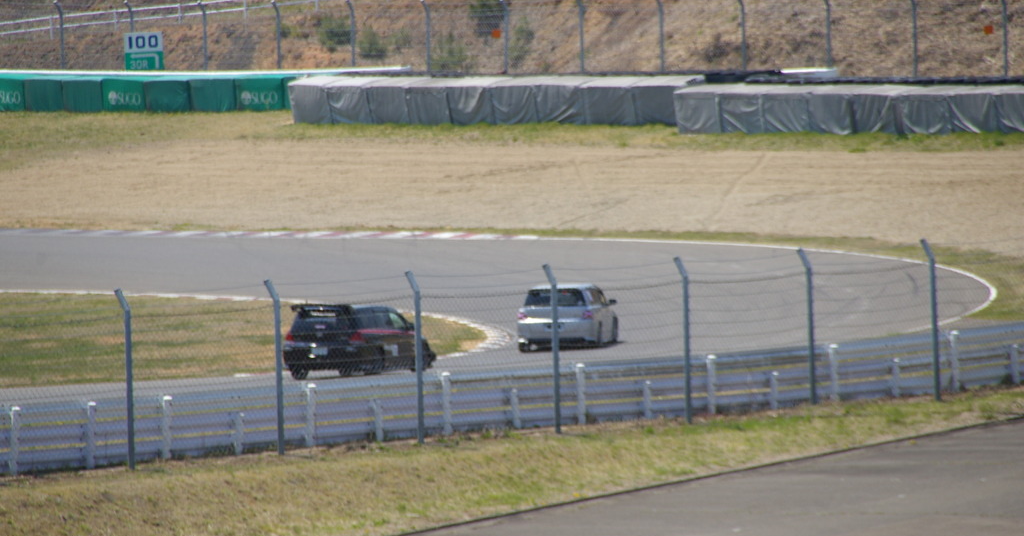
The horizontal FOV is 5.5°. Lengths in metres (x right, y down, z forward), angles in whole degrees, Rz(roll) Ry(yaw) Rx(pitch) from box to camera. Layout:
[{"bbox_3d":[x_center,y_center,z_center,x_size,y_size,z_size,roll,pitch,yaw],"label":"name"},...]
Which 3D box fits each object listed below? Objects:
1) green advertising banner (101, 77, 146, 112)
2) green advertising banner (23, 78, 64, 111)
[{"bbox_3d":[-11.673,-5.315,328.247,1.850,1.040,0.700,1,4,45],"label":"green advertising banner"},{"bbox_3d":[-14.262,-5.363,331.234,0.700,1.040,1.850,-4,3,-42],"label":"green advertising banner"}]

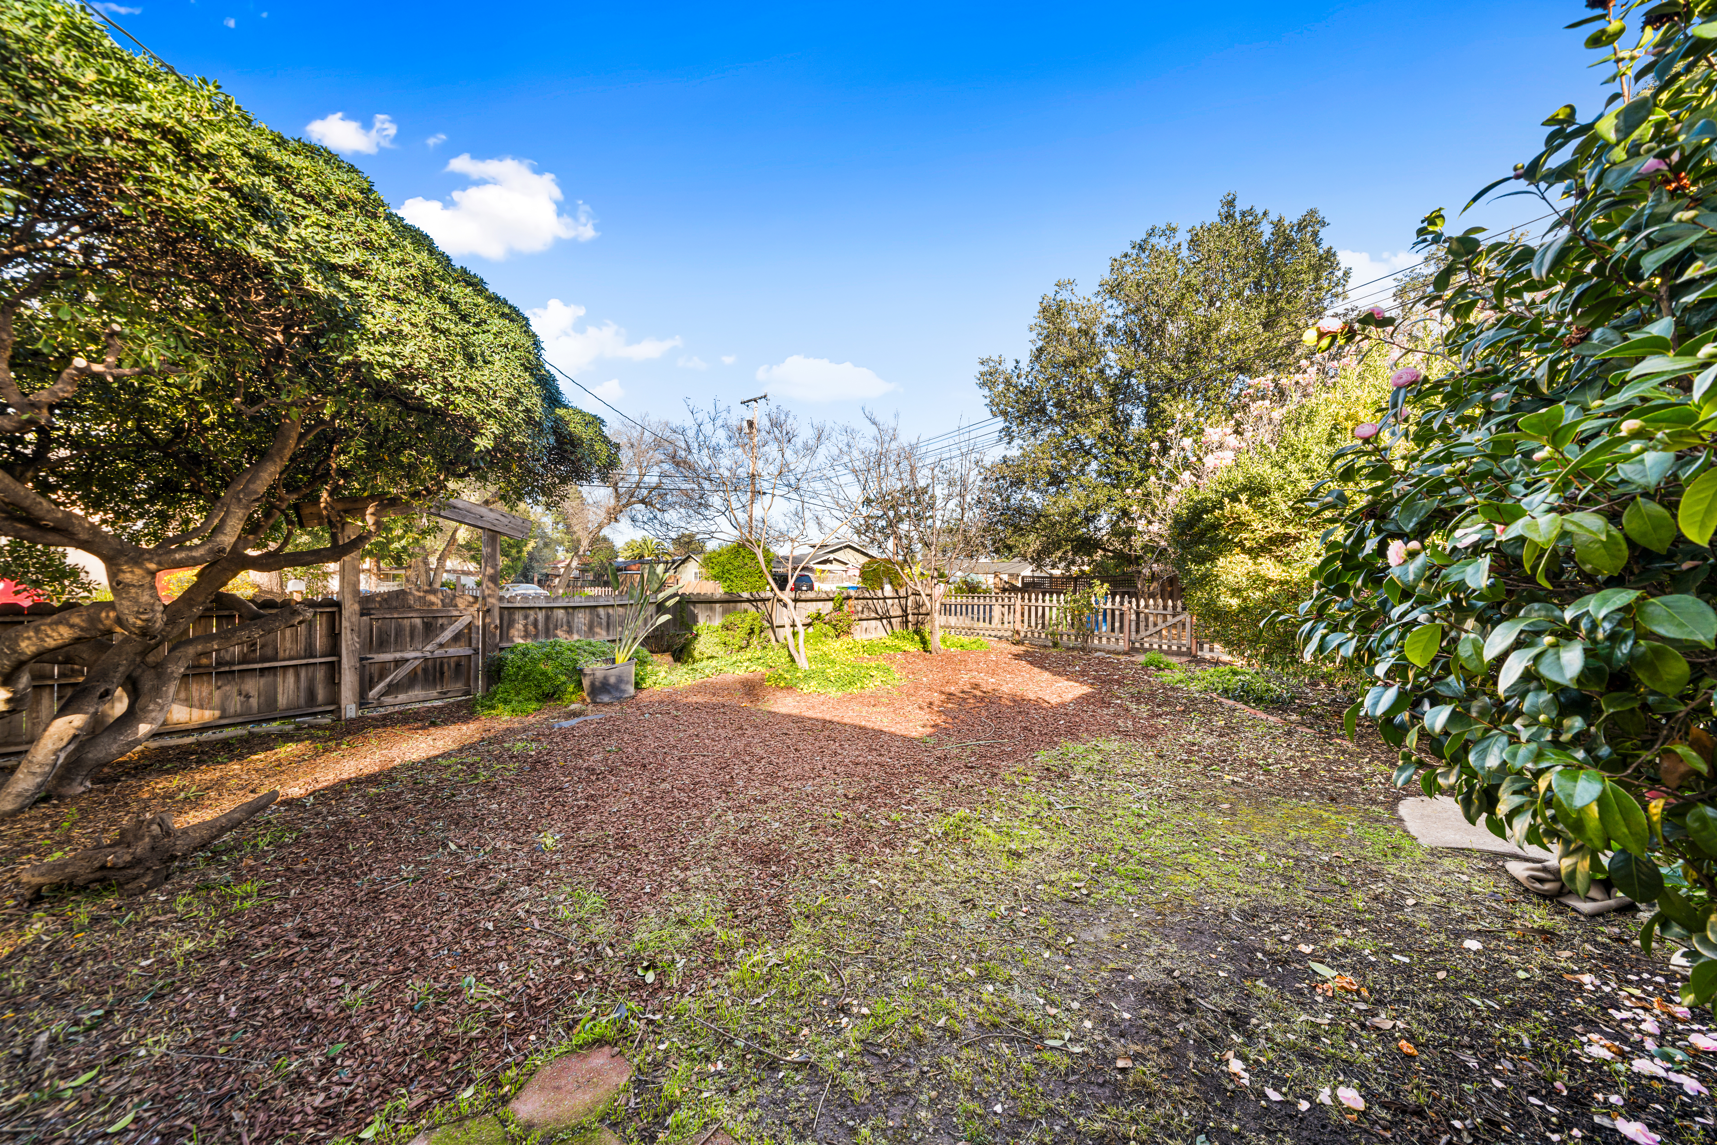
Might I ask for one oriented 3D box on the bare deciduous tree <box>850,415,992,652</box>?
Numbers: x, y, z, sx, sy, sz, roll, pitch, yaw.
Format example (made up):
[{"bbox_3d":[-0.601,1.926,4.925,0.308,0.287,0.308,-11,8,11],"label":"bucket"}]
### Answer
[{"bbox_3d":[1.180,-0.740,10.900,2.650,4.500,2.600,0,0,0],"label":"bare deciduous tree"}]

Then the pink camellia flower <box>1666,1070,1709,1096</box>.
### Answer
[{"bbox_3d":[2.450,1.510,1.690,0.078,0.028,0.075,0,0,0],"label":"pink camellia flower"}]

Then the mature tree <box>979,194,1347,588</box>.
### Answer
[{"bbox_3d":[8.200,-4.300,15.500,9.700,11.600,9.000,0,0,0],"label":"mature tree"}]

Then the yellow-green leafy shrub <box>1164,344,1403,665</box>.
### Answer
[{"bbox_3d":[6.650,-0.900,9.000,3.800,4.800,3.500,0,0,0],"label":"yellow-green leafy shrub"}]

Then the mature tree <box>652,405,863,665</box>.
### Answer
[{"bbox_3d":[-1.560,-0.600,9.200,3.250,4.200,3.000,0,0,0],"label":"mature tree"}]

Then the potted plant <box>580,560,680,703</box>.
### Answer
[{"bbox_3d":[-2.740,0.680,6.900,1.150,1.660,0.900,0,0,0],"label":"potted plant"}]

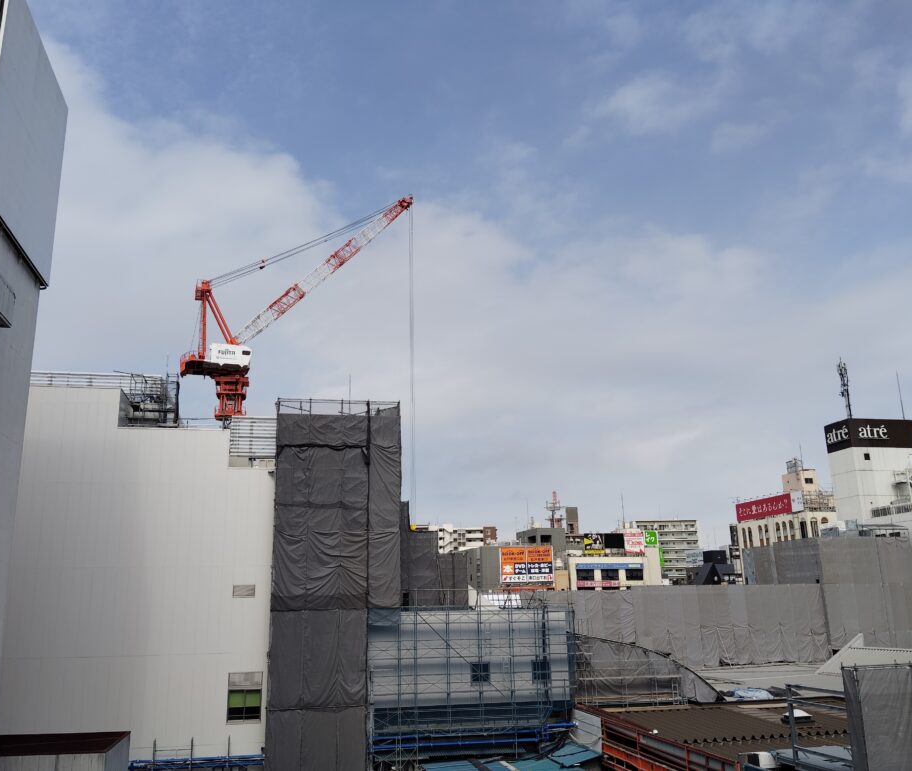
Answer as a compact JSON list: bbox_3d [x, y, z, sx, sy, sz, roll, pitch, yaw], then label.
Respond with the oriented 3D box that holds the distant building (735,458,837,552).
[{"bbox_3d":[67.695,35.053,162.199,12.000,38.520,20.300,2,-15,-12],"label":"distant building"}]

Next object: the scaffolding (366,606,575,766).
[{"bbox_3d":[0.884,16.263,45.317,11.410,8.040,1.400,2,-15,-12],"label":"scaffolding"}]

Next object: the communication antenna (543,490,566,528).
[{"bbox_3d":[22.567,28.701,188.831,3.800,9.610,3.800,2,-15,-12],"label":"communication antenna"}]

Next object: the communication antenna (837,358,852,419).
[{"bbox_3d":[48.768,0.532,103.542,1.200,8.150,1.200,2,-15,-12],"label":"communication antenna"}]

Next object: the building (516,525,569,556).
[{"bbox_3d":[17.265,43.143,172.309,9.000,27.000,11.000,2,-15,-12],"label":"building"}]

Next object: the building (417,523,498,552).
[{"bbox_3d":[-0.397,60.527,271.439,25.500,28.000,12.000,2,-15,-12],"label":"building"}]

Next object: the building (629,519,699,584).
[{"bbox_3d":[67.886,58.903,274.537,19.500,27.000,12.000,2,-15,-12],"label":"building"}]

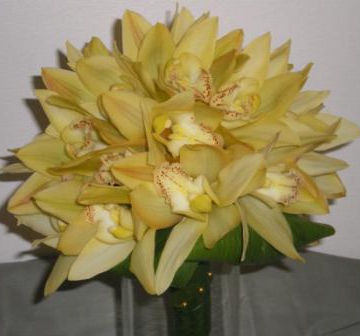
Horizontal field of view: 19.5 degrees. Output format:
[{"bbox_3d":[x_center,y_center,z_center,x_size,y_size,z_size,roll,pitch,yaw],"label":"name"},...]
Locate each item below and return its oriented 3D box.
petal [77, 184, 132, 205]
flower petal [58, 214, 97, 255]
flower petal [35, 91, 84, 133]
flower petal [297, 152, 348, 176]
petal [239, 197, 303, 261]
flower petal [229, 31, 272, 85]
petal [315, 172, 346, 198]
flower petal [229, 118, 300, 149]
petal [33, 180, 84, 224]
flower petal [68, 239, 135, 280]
[{"bbox_3d":[-0.055,0.020,0.775,0.043,0.017,0.012,0,-33,-27],"label":"petal"},{"bbox_3d":[-0.077,0.050,0.785,0.032,0.024,0.012,-42,-3,0],"label":"flower petal"},{"bbox_3d":[-0.089,-0.041,0.773,0.046,0.024,0.012,45,4,21],"label":"flower petal"},{"bbox_3d":[0.112,-0.004,0.825,0.047,0.017,0.010,6,-14,-25],"label":"flower petal"},{"bbox_3d":[0.064,0.043,0.729,0.024,0.066,0.012,-47,12,-12],"label":"petal"},{"bbox_3d":[0.056,-0.082,0.805,0.024,0.050,0.011,31,-24,-1],"label":"flower petal"},{"bbox_3d":[0.116,0.013,0.828,0.034,0.023,0.010,8,3,-26],"label":"petal"},{"bbox_3d":[0.060,-0.022,0.731,0.054,0.022,0.012,8,-28,-19],"label":"flower petal"},{"bbox_3d":[-0.083,0.025,0.736,0.043,0.029,0.012,8,-3,16],"label":"petal"},{"bbox_3d":[-0.062,0.074,0.841,0.063,0.025,0.012,-30,-4,-2],"label":"flower petal"}]

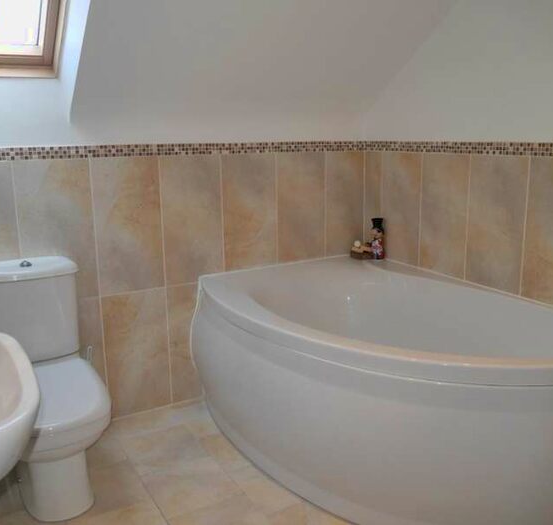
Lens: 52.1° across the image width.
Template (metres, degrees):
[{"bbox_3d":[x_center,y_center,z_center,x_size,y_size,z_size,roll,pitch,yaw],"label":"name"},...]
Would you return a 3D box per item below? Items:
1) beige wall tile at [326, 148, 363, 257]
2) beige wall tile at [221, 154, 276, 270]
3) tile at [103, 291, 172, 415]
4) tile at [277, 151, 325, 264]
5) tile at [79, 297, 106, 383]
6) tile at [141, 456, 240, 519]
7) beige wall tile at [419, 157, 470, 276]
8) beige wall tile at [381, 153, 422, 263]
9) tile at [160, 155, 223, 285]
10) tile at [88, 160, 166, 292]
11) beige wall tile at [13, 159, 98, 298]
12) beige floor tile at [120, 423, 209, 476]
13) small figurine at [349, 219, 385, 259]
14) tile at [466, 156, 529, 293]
[{"bbox_3d":[0.374,-0.292,3.080,0.254,0.598,0.010,-7,14,-28],"label":"beige wall tile"},{"bbox_3d":[-0.130,-0.236,2.778,0.294,0.579,0.010,-8,15,-29],"label":"beige wall tile"},{"bbox_3d":[-0.647,0.425,2.649,0.298,0.589,0.010,-7,14,-28],"label":"tile"},{"bbox_3d":[0.131,-0.260,2.948,0.298,0.598,0.010,-7,14,-28],"label":"tile"},{"bbox_3d":[-0.897,0.458,2.480,0.294,0.591,0.010,-8,15,-29],"label":"tile"},{"bbox_3d":[-0.322,0.843,2.131,0.295,0.010,0.295,-7,14,-28],"label":"tile"},{"bbox_3d":[0.778,-0.211,2.631,0.010,0.579,0.289,-8,15,-29],"label":"beige wall tile"},{"bbox_3d":[0.631,-0.255,2.898,0.010,0.598,0.298,-7,14,-28],"label":"beige wall tile"},{"bbox_3d":[-0.392,-0.192,2.663,0.298,0.598,0.010,-7,14,-28],"label":"tile"},{"bbox_3d":[-0.654,-0.157,2.521,0.298,0.598,0.010,-7,14,-28],"label":"tile"},{"bbox_3d":[-0.902,-0.122,2.347,0.294,0.594,0.010,-8,15,-29],"label":"beige wall tile"},{"bbox_3d":[-0.476,0.787,2.381,0.288,0.010,0.294,-8,15,-29],"label":"beige floor tile"},{"bbox_3d":[0.484,-0.128,3.022,0.170,0.213,0.090,5,14,23],"label":"small figurine"},{"bbox_3d":[0.924,-0.146,2.386,0.010,0.598,0.298,-7,14,-28],"label":"tile"}]

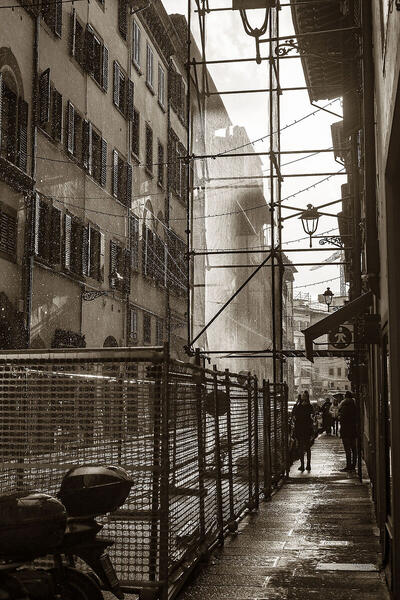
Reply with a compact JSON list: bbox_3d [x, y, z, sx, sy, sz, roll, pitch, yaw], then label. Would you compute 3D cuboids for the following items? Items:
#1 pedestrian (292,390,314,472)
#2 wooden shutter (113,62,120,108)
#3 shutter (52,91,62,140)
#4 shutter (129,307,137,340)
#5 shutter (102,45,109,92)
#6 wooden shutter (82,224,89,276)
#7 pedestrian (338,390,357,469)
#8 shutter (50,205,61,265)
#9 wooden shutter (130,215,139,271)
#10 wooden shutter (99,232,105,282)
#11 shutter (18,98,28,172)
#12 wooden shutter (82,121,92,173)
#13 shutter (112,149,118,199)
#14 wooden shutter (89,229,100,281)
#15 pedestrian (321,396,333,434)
[{"bbox_3d":[2.237,2.832,18.010,0.500,1.720,0.360,4,-8,-27],"label":"pedestrian"},{"bbox_3d":[-3.562,-9.146,35.335,0.060,1.822,0.600,-1,-7,10],"label":"wooden shutter"},{"bbox_3d":[-4.684,-6.056,27.503,0.080,1.600,0.750,-1,-7,10],"label":"shutter"},{"bbox_3d":[-2.993,1.093,37.174,0.060,1.339,1.150,-1,-7,10],"label":"shutter"},{"bbox_3d":[-3.842,-9.393,33.842,0.060,1.725,0.570,-1,-7,10],"label":"shutter"},{"bbox_3d":[-4.239,-1.827,30.756,0.060,1.744,0.570,-1,-7,10],"label":"wooden shutter"},{"bbox_3d":[3.244,2.856,18.140,0.380,1.704,0.500,-1,-7,10],"label":"pedestrian"},{"bbox_3d":[-4.666,-2.034,27.106,0.080,1.930,0.750,-1,-7,10],"label":"shutter"},{"bbox_3d":[-2.875,-2.448,36.901,0.080,2.300,1.150,-1,-7,10],"label":"wooden shutter"},{"bbox_3d":[-3.858,-1.753,32.820,0.060,1.743,0.560,-1,-7,10],"label":"wooden shutter"},{"bbox_3d":[-5.197,-4.850,24.562,0.080,2.100,0.650,-1,-7,10],"label":"shutter"},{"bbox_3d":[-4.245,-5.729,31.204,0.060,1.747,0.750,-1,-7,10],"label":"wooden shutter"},{"bbox_3d":[-3.542,-5.275,34.970,0.060,1.886,0.570,-1,-7,10],"label":"shutter"},{"bbox_3d":[-3.918,-1.662,31.128,0.080,1.850,1.200,-1,-7,10],"label":"wooden shutter"},{"bbox_3d":[5.953,5.450,39.008,0.520,1.700,0.420,-1,-7,10],"label":"pedestrian"}]

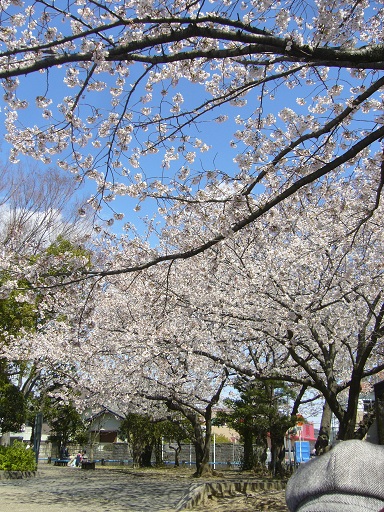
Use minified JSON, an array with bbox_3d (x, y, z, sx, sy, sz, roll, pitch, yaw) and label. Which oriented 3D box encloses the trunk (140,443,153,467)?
[{"bbox_3d":[-2.721,12.129,31.630,0.690,1.382,0.690,2,-20,-4],"label":"trunk"}]

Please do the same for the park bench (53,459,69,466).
[{"bbox_3d":[-7.684,12.262,30.754,1.250,0.430,0.450,1,-20,-1],"label":"park bench"}]

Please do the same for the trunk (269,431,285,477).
[{"bbox_3d":[3.904,9.260,24.182,0.615,1.923,0.615,-2,-20,8],"label":"trunk"}]

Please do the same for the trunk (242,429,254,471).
[{"bbox_3d":[3.220,11.090,29.769,0.591,2.222,0.591,-1,-20,6],"label":"trunk"}]

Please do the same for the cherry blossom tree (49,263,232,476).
[{"bbox_3d":[-2.451,5.195,24.639,8.567,9.748,7.282,1,-20,0],"label":"cherry blossom tree"}]

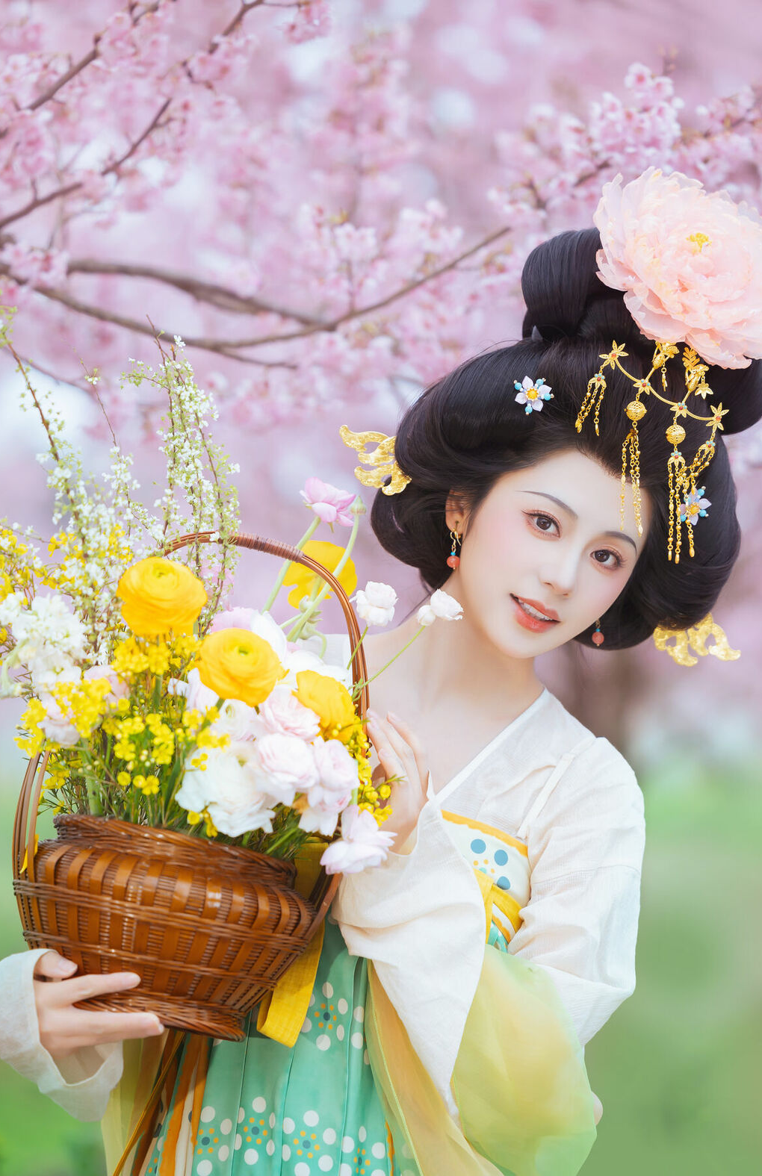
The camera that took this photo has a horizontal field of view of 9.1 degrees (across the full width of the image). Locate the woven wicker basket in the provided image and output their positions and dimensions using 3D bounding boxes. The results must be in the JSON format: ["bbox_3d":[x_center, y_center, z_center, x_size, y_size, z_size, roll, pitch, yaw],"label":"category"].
[{"bbox_3d":[-0.153,0.153,3.800,0.253,0.393,0.235,10,3,-8],"label":"woven wicker basket"}]

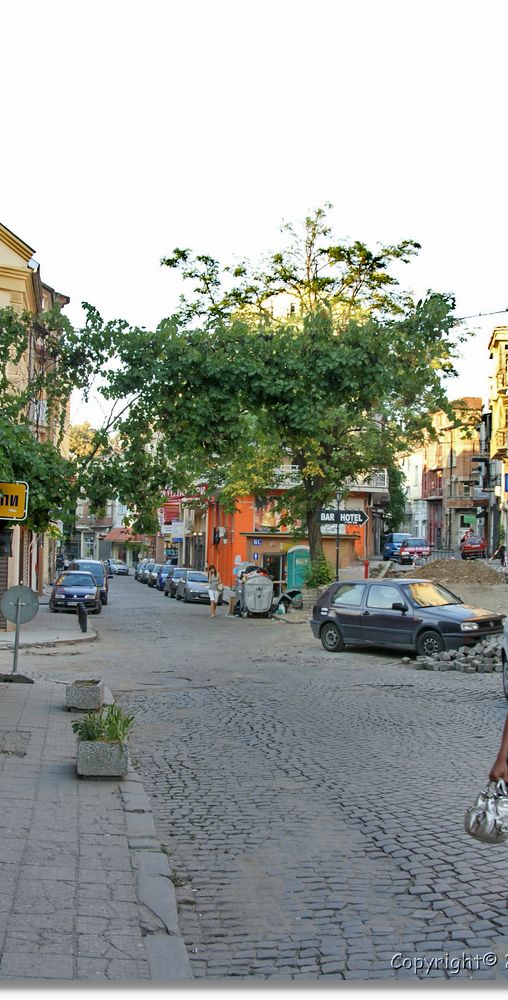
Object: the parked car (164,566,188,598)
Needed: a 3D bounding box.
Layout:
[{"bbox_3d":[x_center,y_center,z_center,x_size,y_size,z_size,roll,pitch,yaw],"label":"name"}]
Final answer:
[{"bbox_3d":[-3.490,4.220,57.200,1.700,1.450,4.250,1,-2,-9],"label":"parked car"}]

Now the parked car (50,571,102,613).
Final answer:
[{"bbox_3d":[-6.080,3.160,38.400,1.700,1.430,4.050,1,-2,-9],"label":"parked car"}]

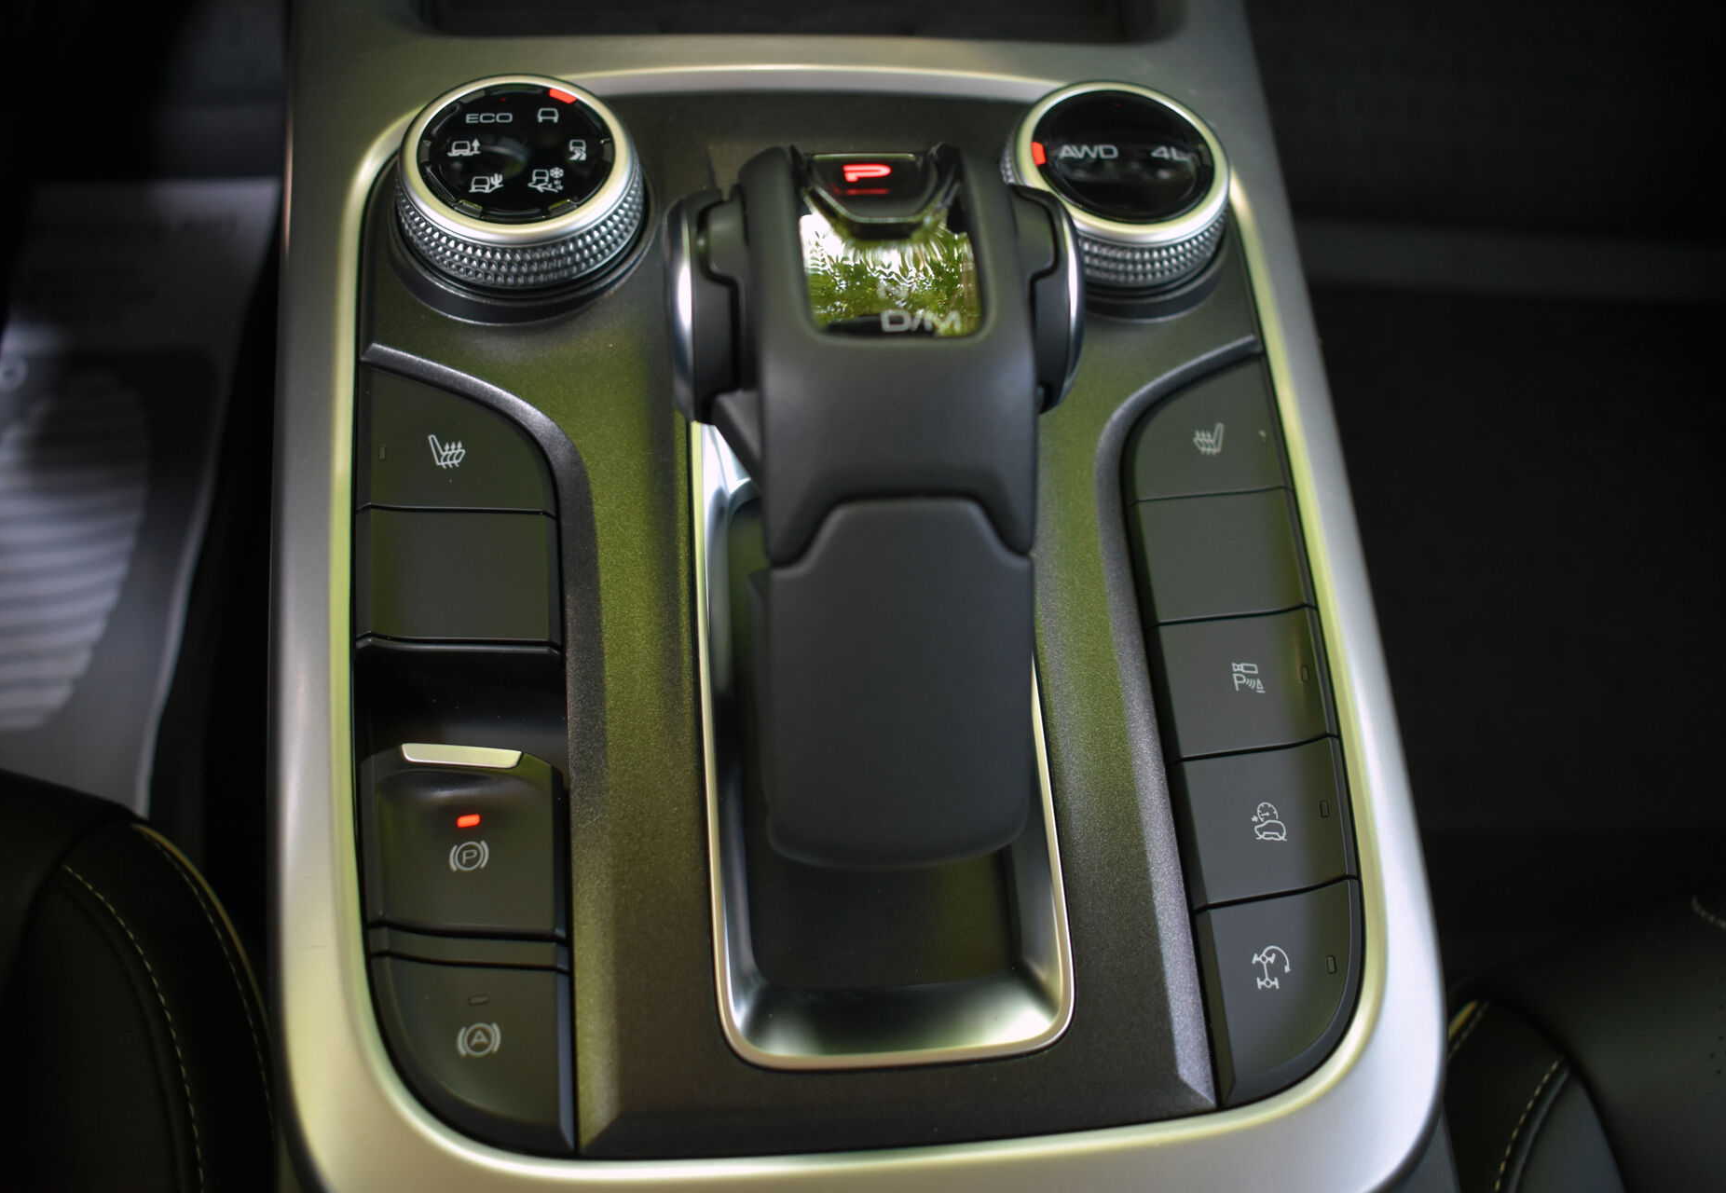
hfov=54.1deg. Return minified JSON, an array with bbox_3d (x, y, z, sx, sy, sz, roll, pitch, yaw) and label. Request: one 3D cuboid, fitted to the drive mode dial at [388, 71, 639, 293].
[{"bbox_3d":[-0.075,-0.092,0.368,0.053,0.015,0.053,-1,59,-7],"label":"drive mode dial"}]

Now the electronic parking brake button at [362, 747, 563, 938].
[{"bbox_3d":[-0.073,0.045,0.311,0.036,0.013,0.033,-1,64,-7],"label":"electronic parking brake button"}]

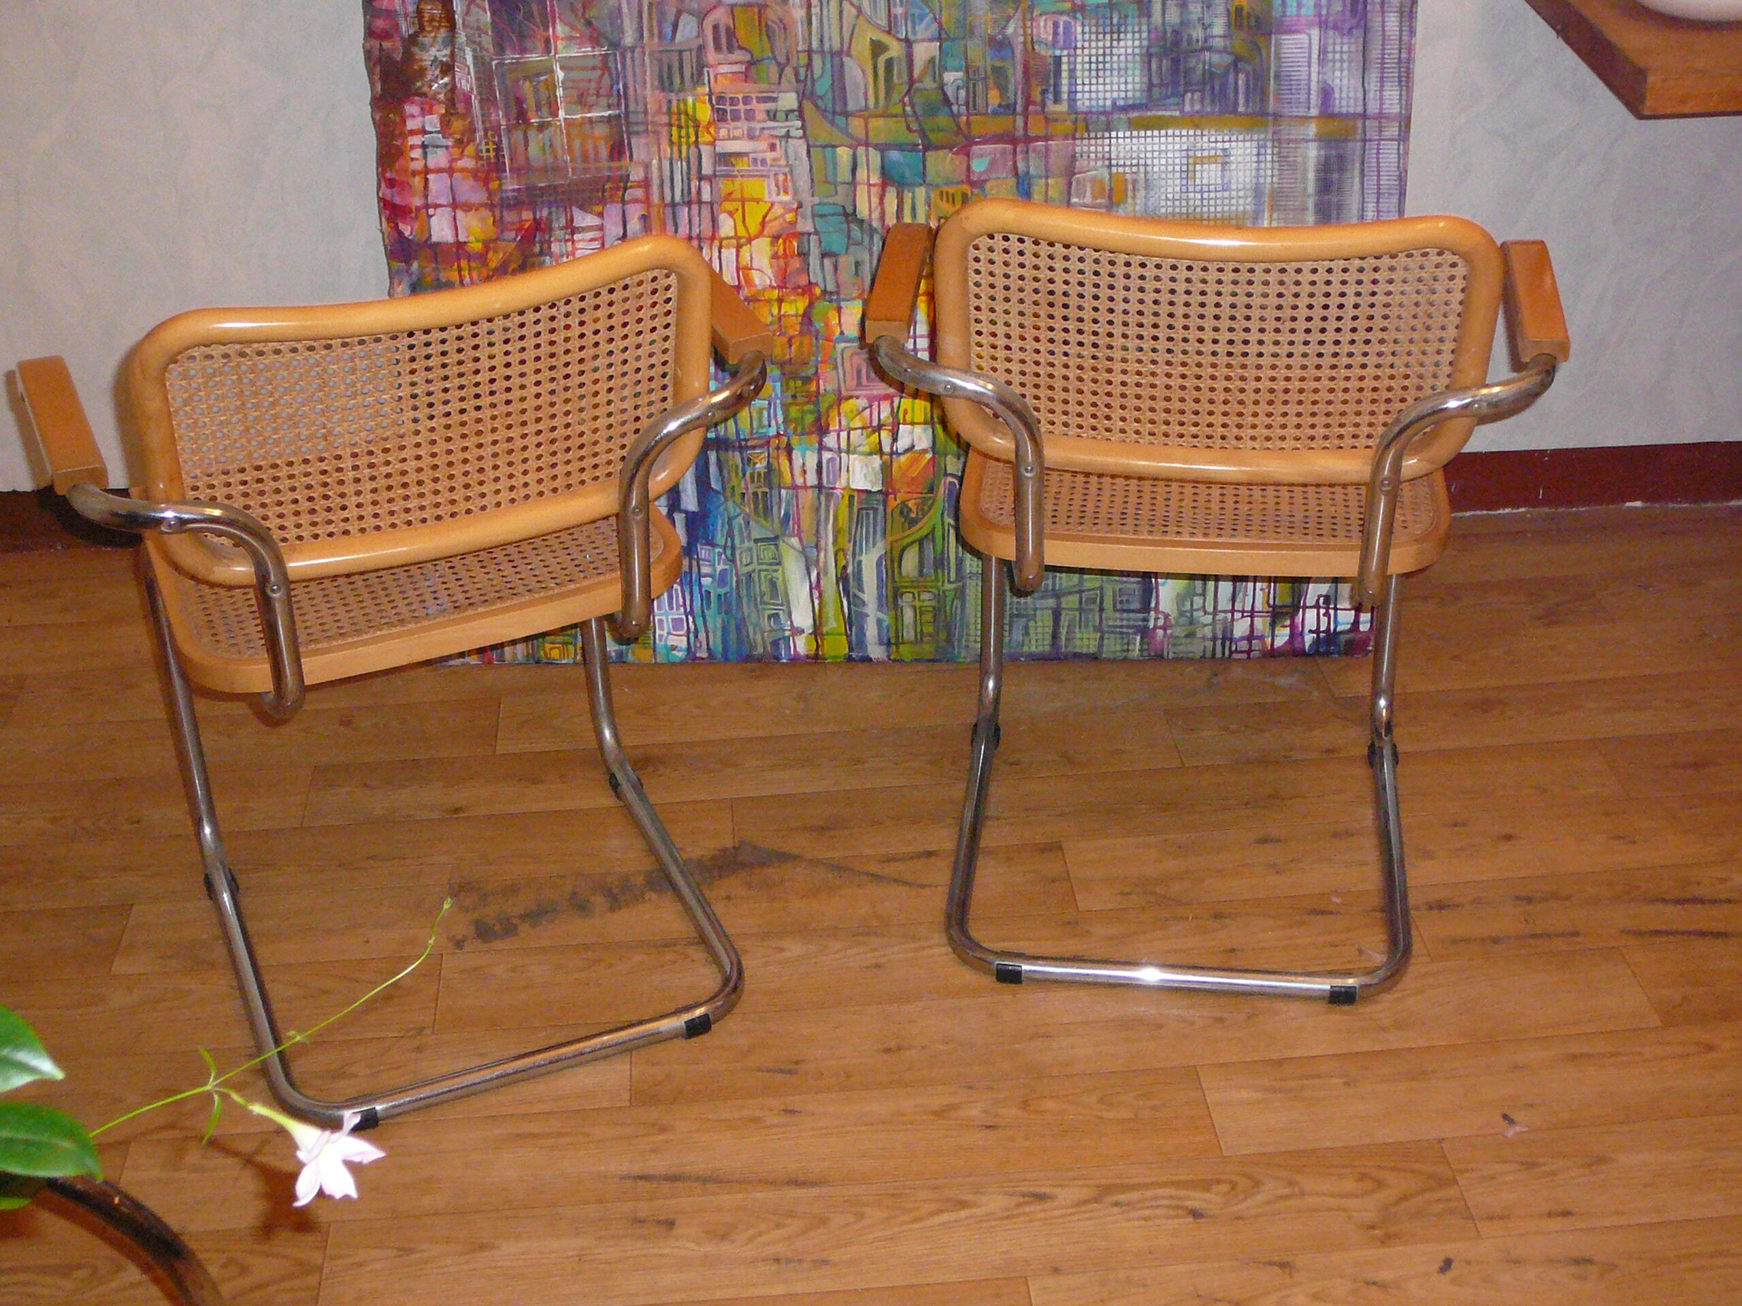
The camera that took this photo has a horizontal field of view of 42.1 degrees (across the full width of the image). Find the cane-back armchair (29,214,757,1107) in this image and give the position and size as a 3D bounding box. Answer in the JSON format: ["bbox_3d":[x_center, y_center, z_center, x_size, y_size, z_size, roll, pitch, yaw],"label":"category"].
[{"bbox_3d":[-0.415,-0.053,2.115,0.604,0.828,0.608,-13,33,-19],"label":"cane-back armchair"}]

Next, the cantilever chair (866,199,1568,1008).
[{"bbox_3d":[0.319,-0.132,2.210,0.604,0.828,0.608,3,31,7],"label":"cantilever chair"}]

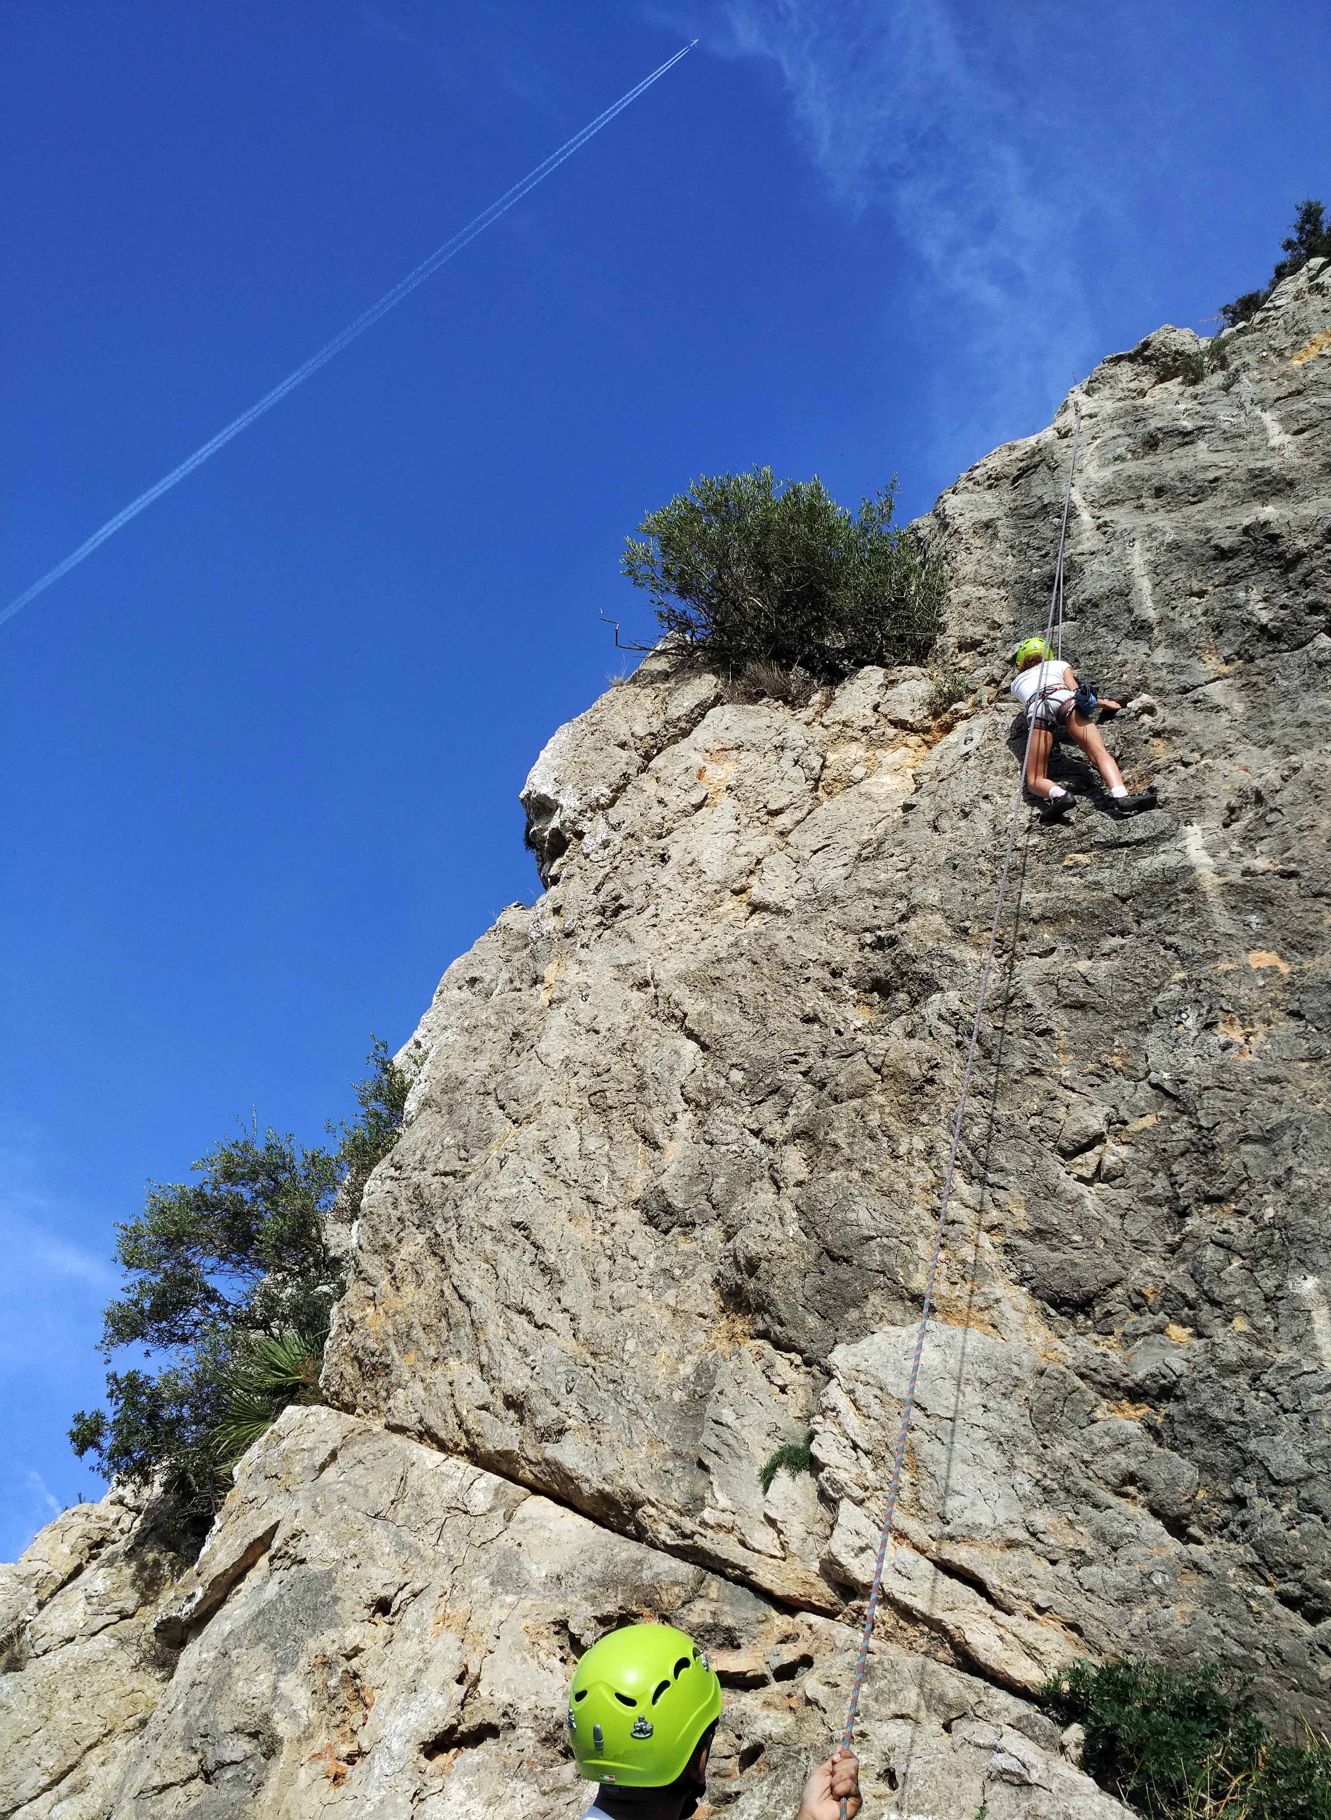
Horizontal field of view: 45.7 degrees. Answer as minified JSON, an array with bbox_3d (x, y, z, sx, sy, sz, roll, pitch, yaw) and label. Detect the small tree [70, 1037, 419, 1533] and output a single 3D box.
[{"bbox_3d":[-1.951,1.734,7.300,1.600,2.200,1.500,7,-31,-12],"label":"small tree"}]

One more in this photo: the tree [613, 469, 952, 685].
[{"bbox_3d":[0.773,-2.208,10.400,2.150,1.500,1.700,-2,-30,3],"label":"tree"}]

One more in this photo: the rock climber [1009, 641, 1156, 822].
[{"bbox_3d":[2.496,-1.080,9.400,0.900,1.450,0.750,-6,-30,10],"label":"rock climber"}]

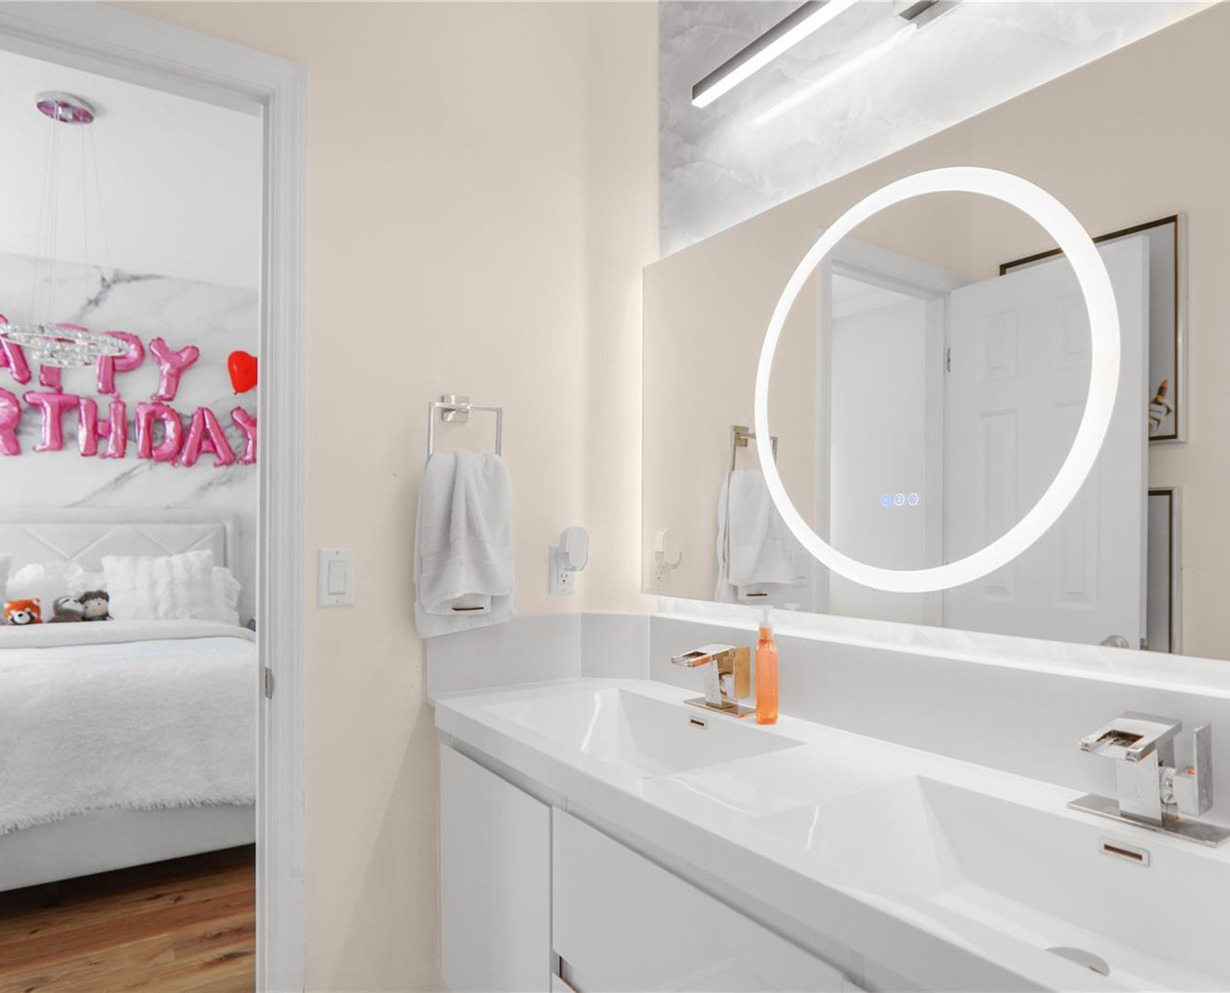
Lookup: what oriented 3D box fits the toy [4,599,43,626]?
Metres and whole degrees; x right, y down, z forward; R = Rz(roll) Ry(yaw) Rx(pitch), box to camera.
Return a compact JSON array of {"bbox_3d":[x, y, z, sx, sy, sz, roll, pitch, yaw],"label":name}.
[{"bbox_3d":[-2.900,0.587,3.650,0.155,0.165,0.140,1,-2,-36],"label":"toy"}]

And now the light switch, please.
[{"bbox_3d":[-0.542,0.158,1.452,0.070,0.115,0.010,1,-2,-34],"label":"light switch"}]

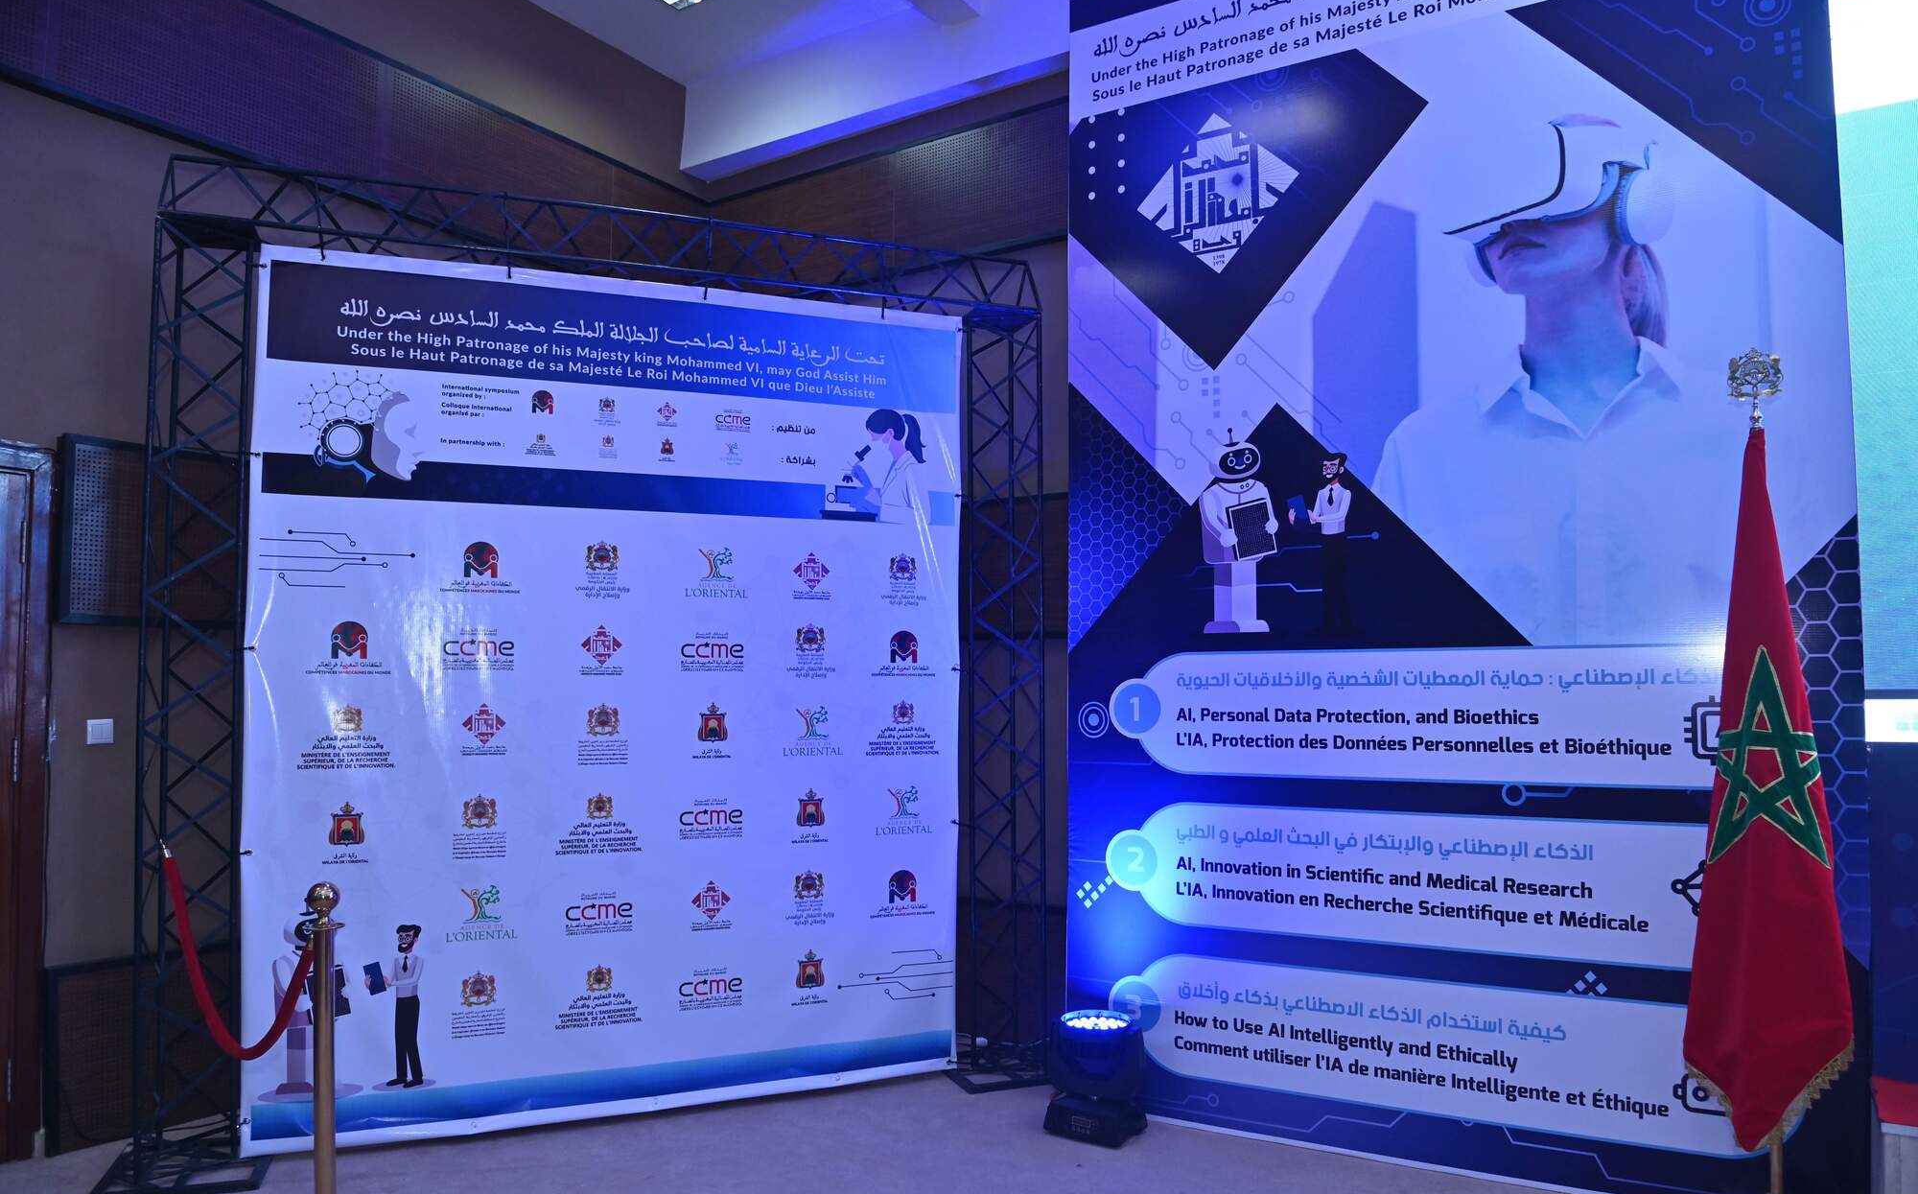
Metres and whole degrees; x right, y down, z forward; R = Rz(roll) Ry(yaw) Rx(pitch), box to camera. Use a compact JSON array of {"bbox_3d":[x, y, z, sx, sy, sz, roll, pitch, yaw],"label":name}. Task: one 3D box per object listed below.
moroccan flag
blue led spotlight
[{"bbox_3d":[2.126,0.484,3.389,0.370,1.860,0.250,-2,-4,30],"label":"moroccan flag"},{"bbox_3d":[0.458,1.595,4.280,0.310,0.365,0.245,-2,-4,35],"label":"blue led spotlight"}]

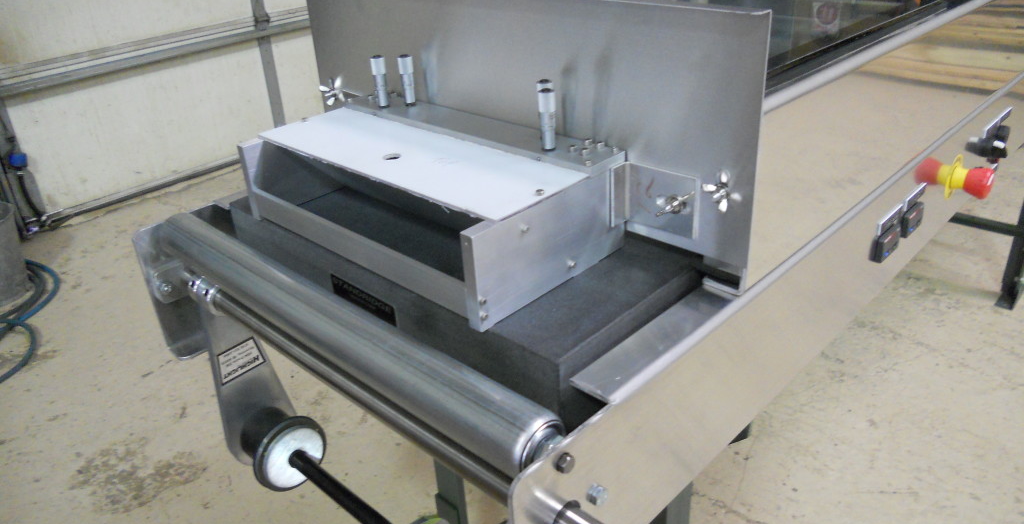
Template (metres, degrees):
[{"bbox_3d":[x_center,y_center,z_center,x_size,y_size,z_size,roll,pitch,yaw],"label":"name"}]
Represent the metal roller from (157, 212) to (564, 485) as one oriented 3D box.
[{"bbox_3d":[-0.168,0.050,0.698,0.528,0.051,0.051,22,37,39],"label":"metal roller"}]

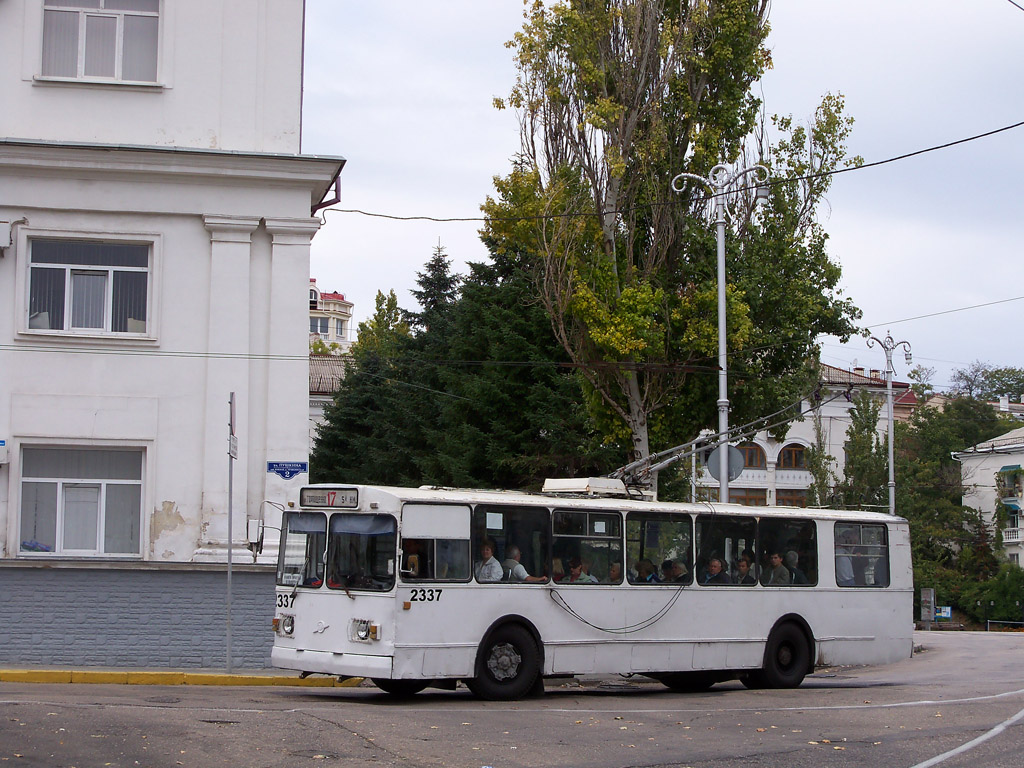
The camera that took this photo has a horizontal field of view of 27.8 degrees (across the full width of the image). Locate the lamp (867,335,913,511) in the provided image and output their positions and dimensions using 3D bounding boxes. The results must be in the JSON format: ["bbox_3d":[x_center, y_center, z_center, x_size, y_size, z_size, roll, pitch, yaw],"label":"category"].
[{"bbox_3d":[11.426,3.198,62.531,0.500,9.670,2.000,-5,-8,44],"label":"lamp"}]

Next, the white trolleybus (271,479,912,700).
[{"bbox_3d":[1.740,3.099,31.724,11.780,3.140,2.500,6,-8,-43],"label":"white trolleybus"}]

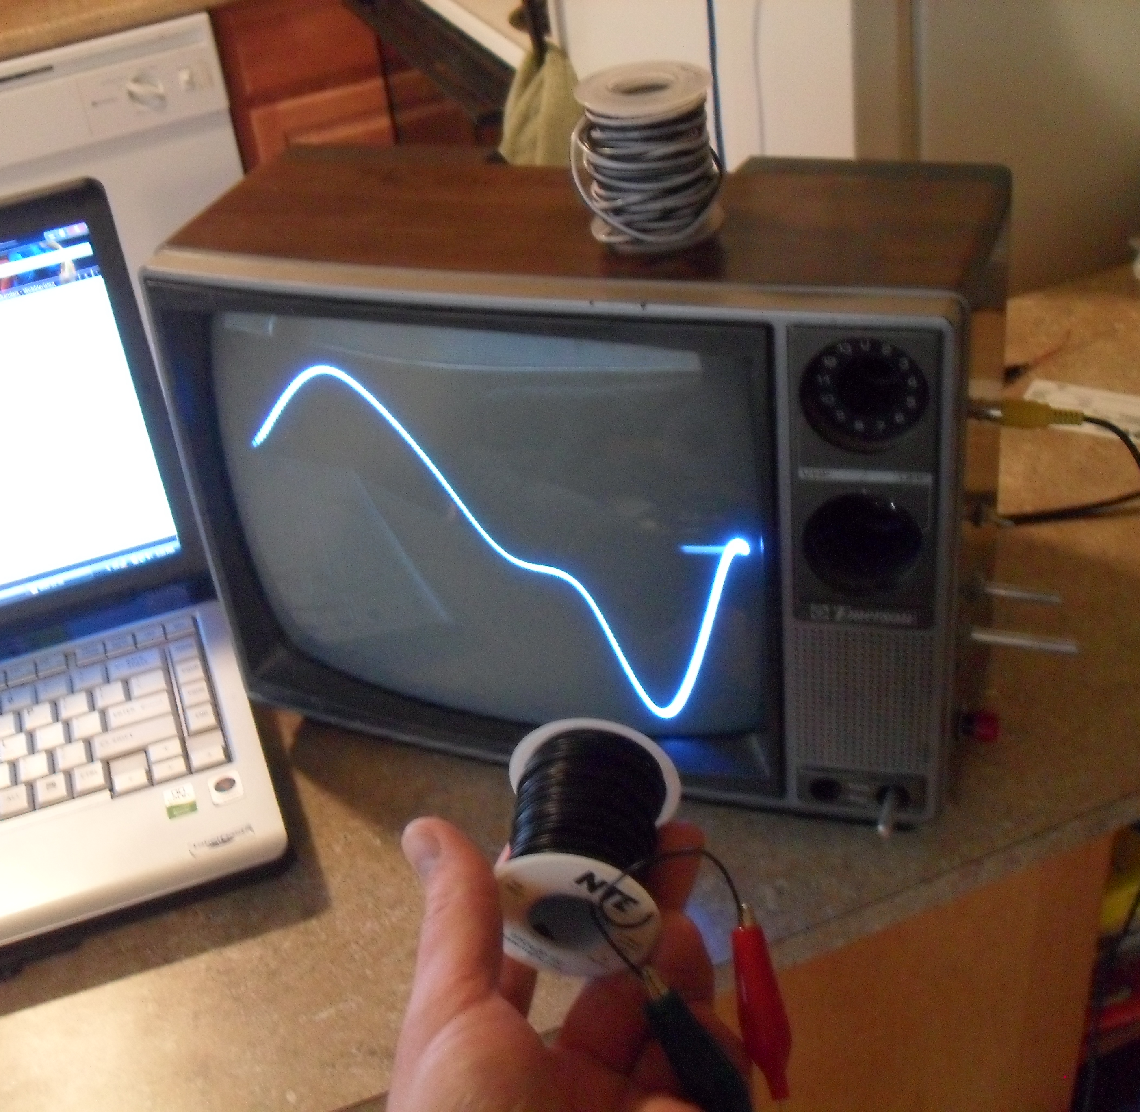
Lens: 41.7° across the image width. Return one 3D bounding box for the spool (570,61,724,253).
[{"bbox_3d":[0.036,-0.178,0.668,0.063,0.064,0.062,-7,35,0],"label":"spool"}]

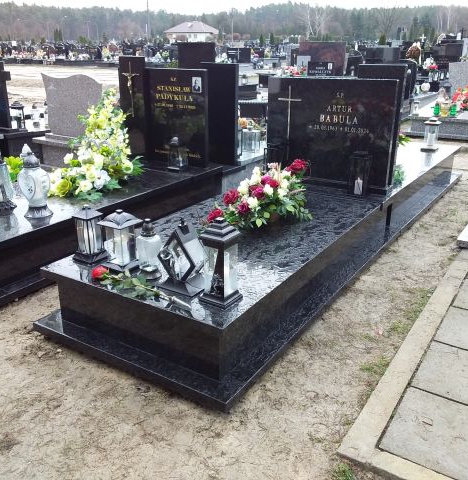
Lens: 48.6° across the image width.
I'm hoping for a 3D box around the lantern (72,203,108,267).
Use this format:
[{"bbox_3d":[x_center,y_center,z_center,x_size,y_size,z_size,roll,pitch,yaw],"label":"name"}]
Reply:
[{"bbox_3d":[-0.701,-0.041,2.506,0.136,0.262,0.136,15,26,36],"label":"lantern"}]

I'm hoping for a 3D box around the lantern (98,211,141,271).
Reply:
[{"bbox_3d":[-0.472,-0.013,2.189,0.136,0.244,0.136,13,24,31],"label":"lantern"}]

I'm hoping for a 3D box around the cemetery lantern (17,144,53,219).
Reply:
[{"bbox_3d":[-1.213,-0.366,3.135,0.196,0.418,0.191,8,22,20],"label":"cemetery lantern"}]

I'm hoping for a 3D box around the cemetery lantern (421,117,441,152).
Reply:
[{"bbox_3d":[1.789,-0.959,4.676,0.134,0.279,0.134,13,24,31],"label":"cemetery lantern"}]

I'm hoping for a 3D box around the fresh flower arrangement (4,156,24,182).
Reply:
[{"bbox_3d":[-2.055,-0.631,4.857,0.199,0.287,0.188,13,24,31],"label":"fresh flower arrangement"}]

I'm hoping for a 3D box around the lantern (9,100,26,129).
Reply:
[{"bbox_3d":[-2.599,-1.496,6.246,0.172,0.355,0.172,13,24,31],"label":"lantern"}]

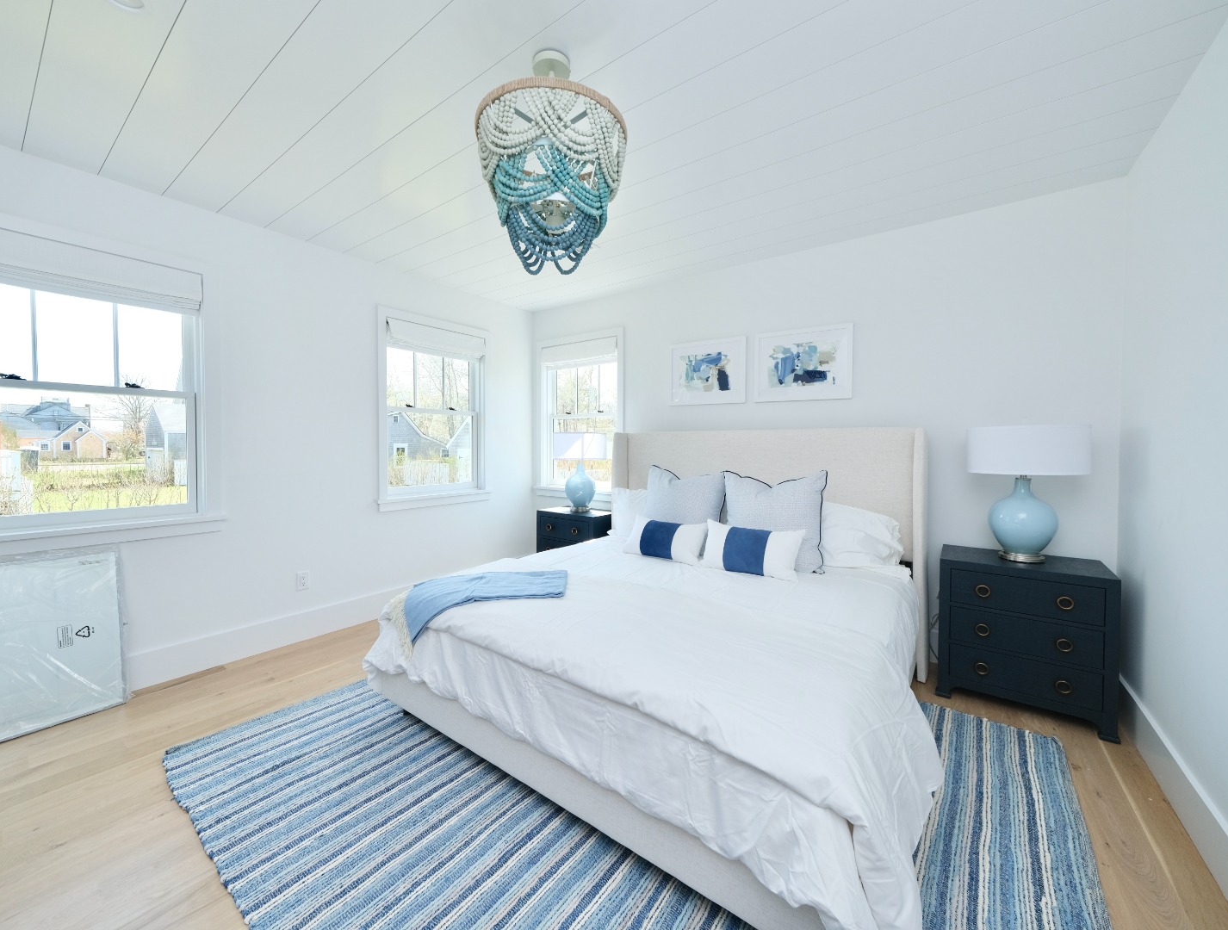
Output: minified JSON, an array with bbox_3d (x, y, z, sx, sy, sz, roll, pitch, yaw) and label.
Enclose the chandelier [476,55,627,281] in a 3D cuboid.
[{"bbox_3d":[-0.222,-1.067,1.664,0.533,0.700,0.533,0,2,0],"label":"chandelier"}]

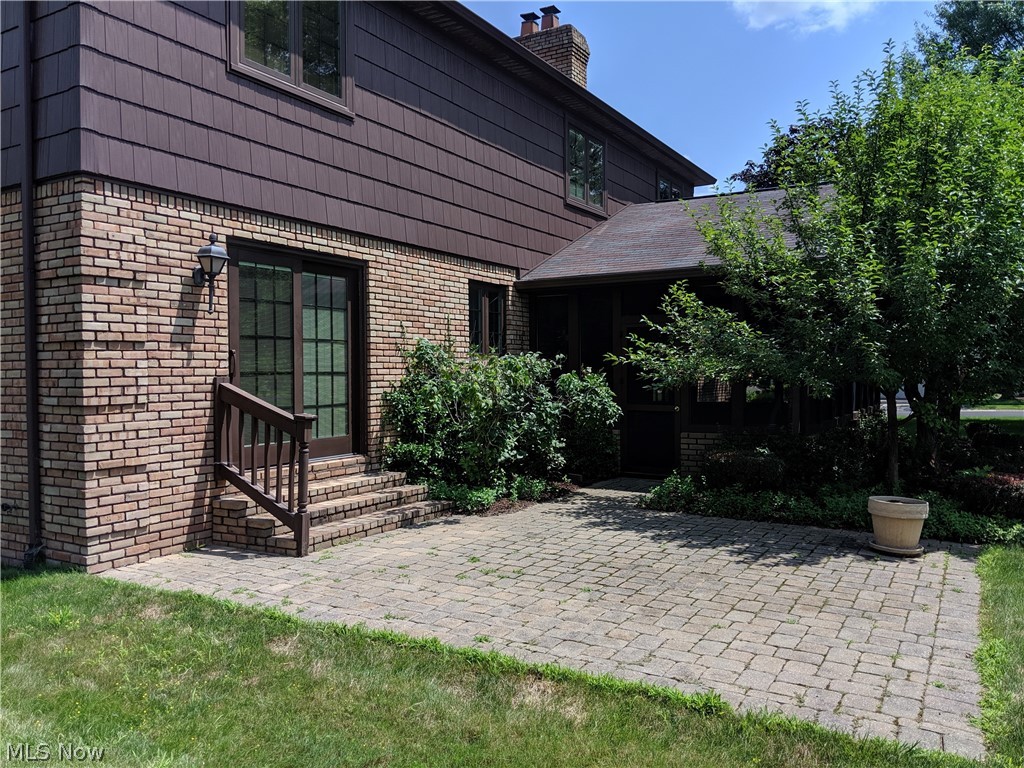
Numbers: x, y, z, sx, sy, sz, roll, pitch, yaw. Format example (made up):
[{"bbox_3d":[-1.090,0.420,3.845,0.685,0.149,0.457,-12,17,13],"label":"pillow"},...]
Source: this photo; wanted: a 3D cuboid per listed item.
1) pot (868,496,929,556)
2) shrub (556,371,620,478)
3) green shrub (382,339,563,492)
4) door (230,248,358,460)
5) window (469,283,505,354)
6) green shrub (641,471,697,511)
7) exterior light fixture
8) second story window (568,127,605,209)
[{"bbox_3d":[3.195,1.177,6.631,0.450,0.400,0.450,0,1,31],"label":"pot"},{"bbox_3d":[0.906,0.525,10.470,0.850,1.460,0.880,0,1,0],"label":"shrub"},{"bbox_3d":[-0.347,0.428,9.296,1.060,1.740,2.300,0,1,31],"label":"green shrub"},{"bbox_3d":[-2.030,-0.242,7.683,0.120,1.980,1.760,0,1,31],"label":"door"},{"bbox_3d":[-0.347,-0.840,10.466,0.110,0.940,0.880,0,1,31],"label":"window"},{"bbox_3d":[1.686,1.110,8.505,0.520,0.380,0.550,0,1,31],"label":"green shrub"},{"bbox_3d":[-2.478,-0.898,6.560,0.270,0.655,0.200,0,1,31],"label":"exterior light fixture"},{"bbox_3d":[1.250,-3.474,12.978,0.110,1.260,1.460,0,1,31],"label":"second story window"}]

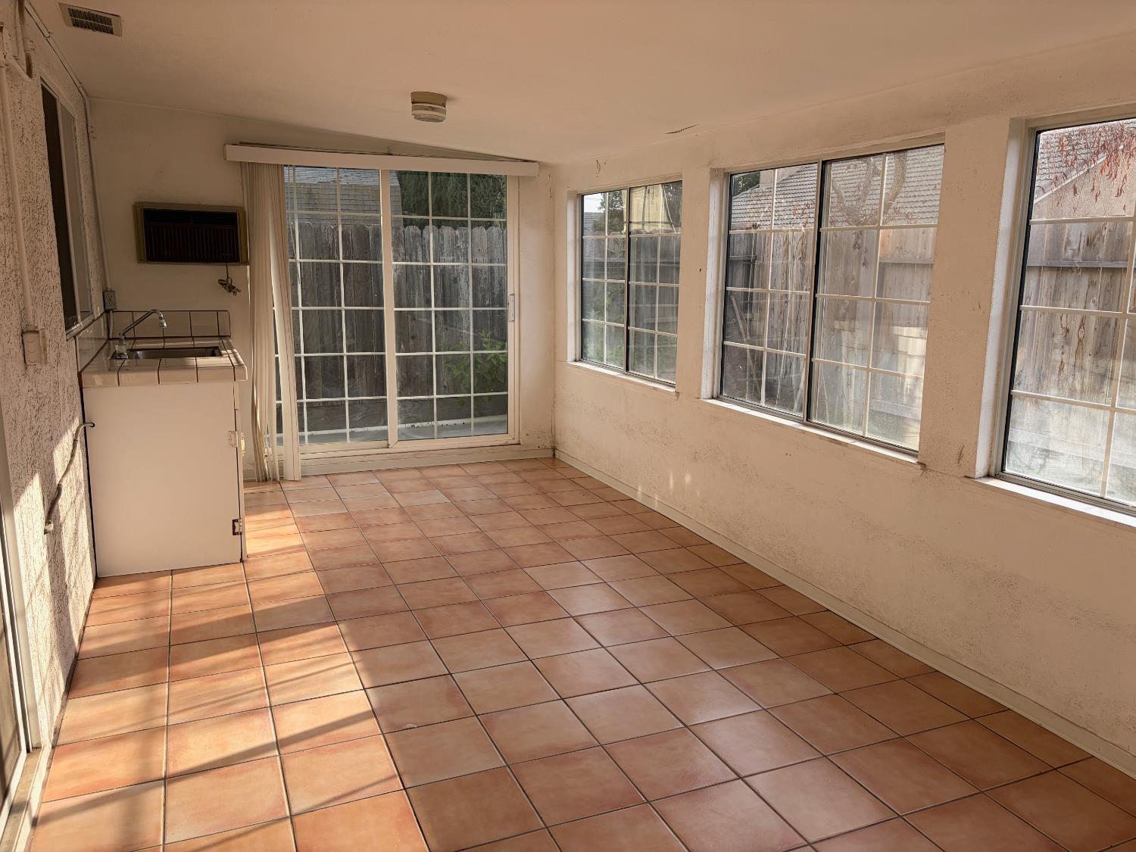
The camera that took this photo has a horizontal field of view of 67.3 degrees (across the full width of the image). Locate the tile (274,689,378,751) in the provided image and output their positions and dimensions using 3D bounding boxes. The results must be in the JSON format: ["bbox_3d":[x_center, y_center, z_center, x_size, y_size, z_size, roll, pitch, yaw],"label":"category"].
[{"bbox_3d":[-0.778,0.945,2.729,0.298,0.012,0.298,-3,12,-23],"label":"tile"}]

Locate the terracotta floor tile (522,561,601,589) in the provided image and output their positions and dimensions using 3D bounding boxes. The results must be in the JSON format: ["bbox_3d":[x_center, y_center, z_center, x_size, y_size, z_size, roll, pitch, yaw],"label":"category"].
[{"bbox_3d":[-0.028,0.711,4.039,0.298,0.012,0.298,-3,12,-23],"label":"terracotta floor tile"}]

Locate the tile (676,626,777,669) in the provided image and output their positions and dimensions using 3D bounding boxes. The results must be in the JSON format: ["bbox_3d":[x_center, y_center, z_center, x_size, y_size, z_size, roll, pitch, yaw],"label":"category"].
[{"bbox_3d":[0.620,0.866,3.340,0.294,0.012,0.294,-3,12,-23],"label":"tile"}]

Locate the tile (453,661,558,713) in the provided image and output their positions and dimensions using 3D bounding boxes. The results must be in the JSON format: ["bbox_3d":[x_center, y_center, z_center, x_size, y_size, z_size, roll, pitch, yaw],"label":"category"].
[{"bbox_3d":[-0.219,0.911,2.973,0.298,0.012,0.298,-3,12,-23],"label":"tile"}]

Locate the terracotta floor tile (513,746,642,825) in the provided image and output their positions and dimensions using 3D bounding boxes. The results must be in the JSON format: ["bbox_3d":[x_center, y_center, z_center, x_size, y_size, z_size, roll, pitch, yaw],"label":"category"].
[{"bbox_3d":[0.023,1.029,2.436,0.300,0.011,0.300,-3,12,-23],"label":"terracotta floor tile"}]

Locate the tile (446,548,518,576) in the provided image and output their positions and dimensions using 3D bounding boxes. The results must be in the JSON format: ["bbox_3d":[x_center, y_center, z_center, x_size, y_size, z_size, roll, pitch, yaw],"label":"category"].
[{"bbox_3d":[-0.428,0.681,4.208,0.300,0.011,0.300,-3,12,-23],"label":"tile"}]

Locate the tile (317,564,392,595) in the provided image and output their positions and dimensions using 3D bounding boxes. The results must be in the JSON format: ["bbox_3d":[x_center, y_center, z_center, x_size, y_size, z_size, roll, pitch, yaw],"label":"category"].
[{"bbox_3d":[-0.988,0.709,3.952,0.299,0.010,0.299,-3,12,-23],"label":"tile"}]

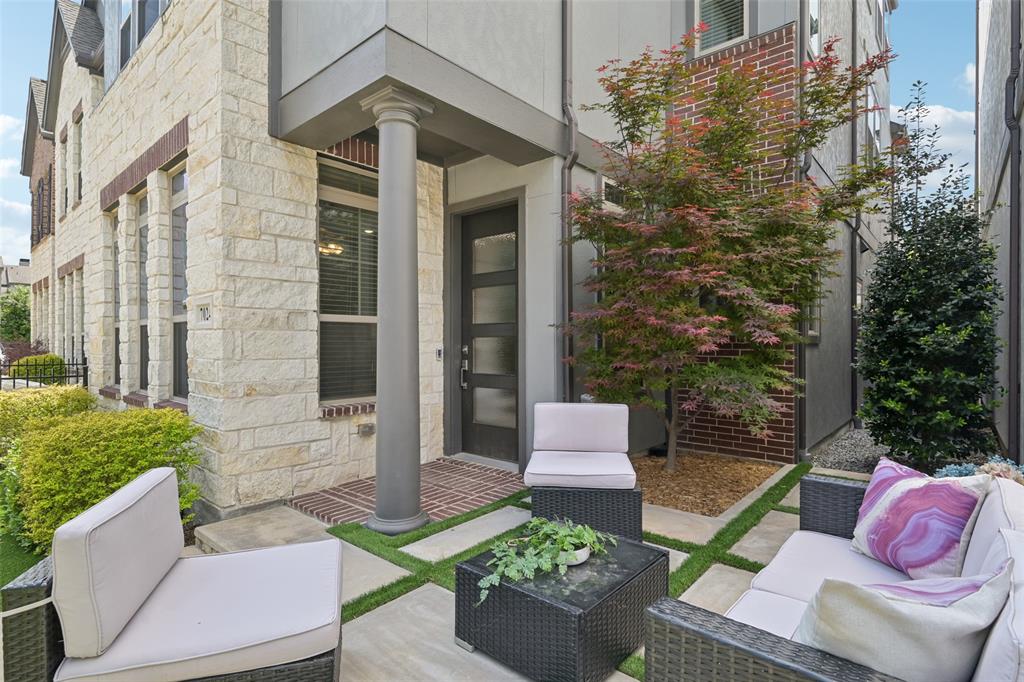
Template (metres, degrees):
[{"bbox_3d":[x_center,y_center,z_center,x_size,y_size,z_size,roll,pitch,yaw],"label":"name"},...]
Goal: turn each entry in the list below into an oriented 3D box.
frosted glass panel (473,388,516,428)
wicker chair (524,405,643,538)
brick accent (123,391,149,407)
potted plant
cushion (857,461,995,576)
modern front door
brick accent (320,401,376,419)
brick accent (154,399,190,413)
[{"bbox_3d":[-0.169,0.651,4.744,0.575,0.370,0.025,0,1,40],"label":"frosted glass panel"},{"bbox_3d":[0.460,0.828,3.180,0.665,0.735,0.710,0,0,6],"label":"wicker chair"},{"bbox_3d":[-3.589,0.569,4.686,0.860,0.100,0.120,0,0,40],"label":"brick accent"},{"bbox_3d":[0.150,0.865,1.980,0.550,0.235,0.330,0,0,-12],"label":"potted plant"},{"bbox_3d":[1.375,0.605,1.665,0.150,0.410,0.420,23,-6,-14],"label":"cushion"},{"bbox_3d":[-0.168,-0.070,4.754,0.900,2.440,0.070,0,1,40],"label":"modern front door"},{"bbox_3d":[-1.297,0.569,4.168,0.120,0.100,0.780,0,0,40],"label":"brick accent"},{"bbox_3d":[-2.761,0.566,3.993,0.890,0.100,0.120,0,0,40],"label":"brick accent"}]

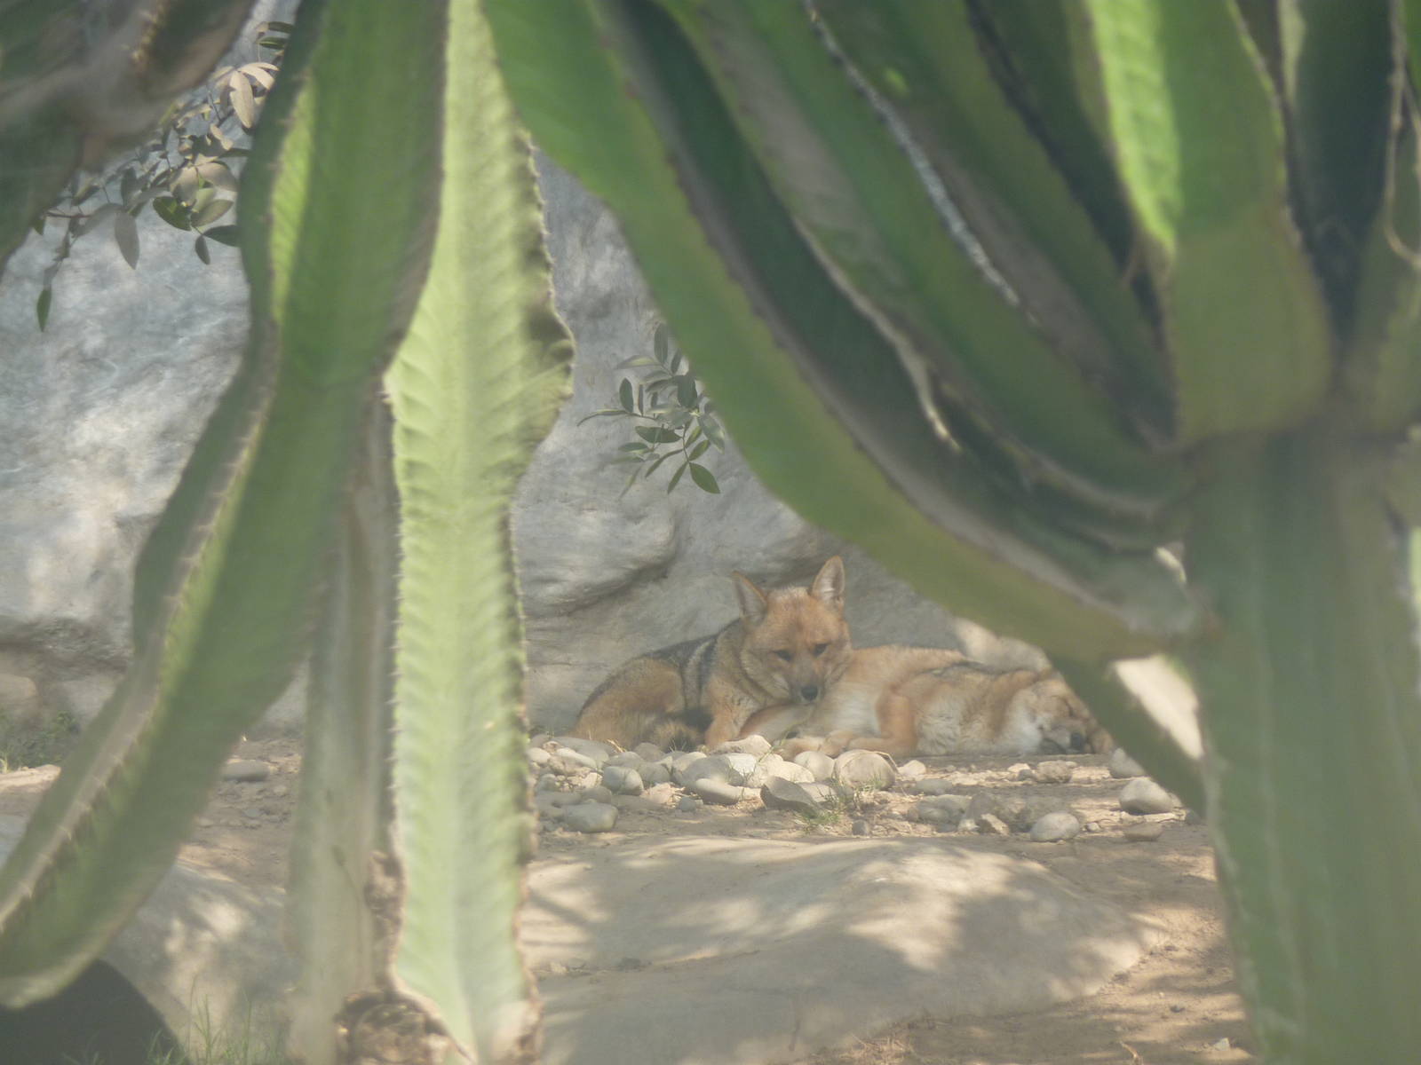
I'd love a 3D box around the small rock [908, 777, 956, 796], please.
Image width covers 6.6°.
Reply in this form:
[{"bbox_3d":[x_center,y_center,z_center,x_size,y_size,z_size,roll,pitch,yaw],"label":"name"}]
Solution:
[{"bbox_3d":[0.271,0.311,15.079,0.062,0.023,0.047,0,4,0],"label":"small rock"}]

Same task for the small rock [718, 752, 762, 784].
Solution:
[{"bbox_3d":[0.036,0.291,15.248,0.054,0.040,0.048,0,4,0],"label":"small rock"}]

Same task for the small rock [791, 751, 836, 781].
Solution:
[{"bbox_3d":[0.127,0.290,15.235,0.055,0.040,0.047,0,4,0],"label":"small rock"}]

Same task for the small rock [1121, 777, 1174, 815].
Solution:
[{"bbox_3d":[0.528,0.319,14.879,0.067,0.045,0.054,0,4,0],"label":"small rock"}]

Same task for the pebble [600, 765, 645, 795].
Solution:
[{"bbox_3d":[-0.108,0.303,15.094,0.054,0.036,0.052,0,4,0],"label":"pebble"}]

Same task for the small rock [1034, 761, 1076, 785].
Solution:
[{"bbox_3d":[0.425,0.297,15.197,0.052,0.030,0.042,0,4,0],"label":"small rock"}]

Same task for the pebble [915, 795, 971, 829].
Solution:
[{"bbox_3d":[0.278,0.334,14.723,0.066,0.041,0.053,0,4,0],"label":"pebble"}]

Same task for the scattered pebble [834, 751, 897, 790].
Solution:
[{"bbox_3d":[0.190,0.293,15.160,0.075,0.049,0.064,0,4,0],"label":"scattered pebble"}]

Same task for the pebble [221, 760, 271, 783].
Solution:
[{"bbox_3d":[-0.575,0.295,15.236,0.060,0.027,0.048,0,4,0],"label":"pebble"}]

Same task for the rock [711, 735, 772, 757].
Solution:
[{"bbox_3d":[0.039,0.268,15.469,0.077,0.030,0.058,0,4,0],"label":"rock"}]

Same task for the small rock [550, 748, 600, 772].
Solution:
[{"bbox_3d":[-0.168,0.283,15.330,0.064,0.032,0.044,0,4,0],"label":"small rock"}]

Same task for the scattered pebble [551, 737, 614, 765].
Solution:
[{"bbox_3d":[-0.160,0.275,15.397,0.078,0.037,0.058,0,4,0],"label":"scattered pebble"}]

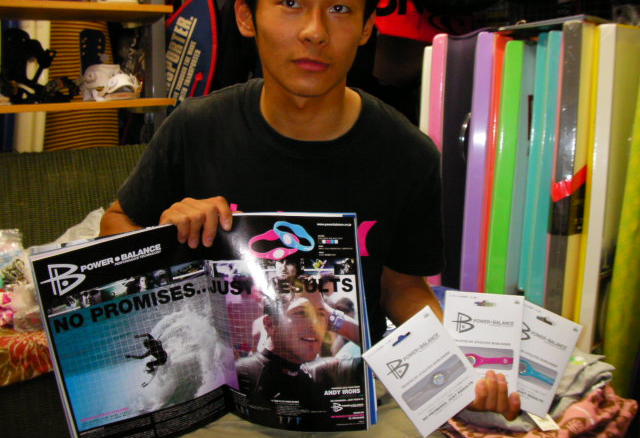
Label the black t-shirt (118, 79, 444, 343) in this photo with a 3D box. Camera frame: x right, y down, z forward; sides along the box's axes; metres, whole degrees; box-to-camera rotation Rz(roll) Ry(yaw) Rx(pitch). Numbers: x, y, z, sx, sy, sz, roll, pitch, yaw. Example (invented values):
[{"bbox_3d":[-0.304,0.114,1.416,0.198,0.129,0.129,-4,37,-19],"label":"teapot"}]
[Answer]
[{"bbox_3d":[-0.057,0.045,1.070,0.480,0.530,0.290,-1,9,-8],"label":"black t-shirt"}]

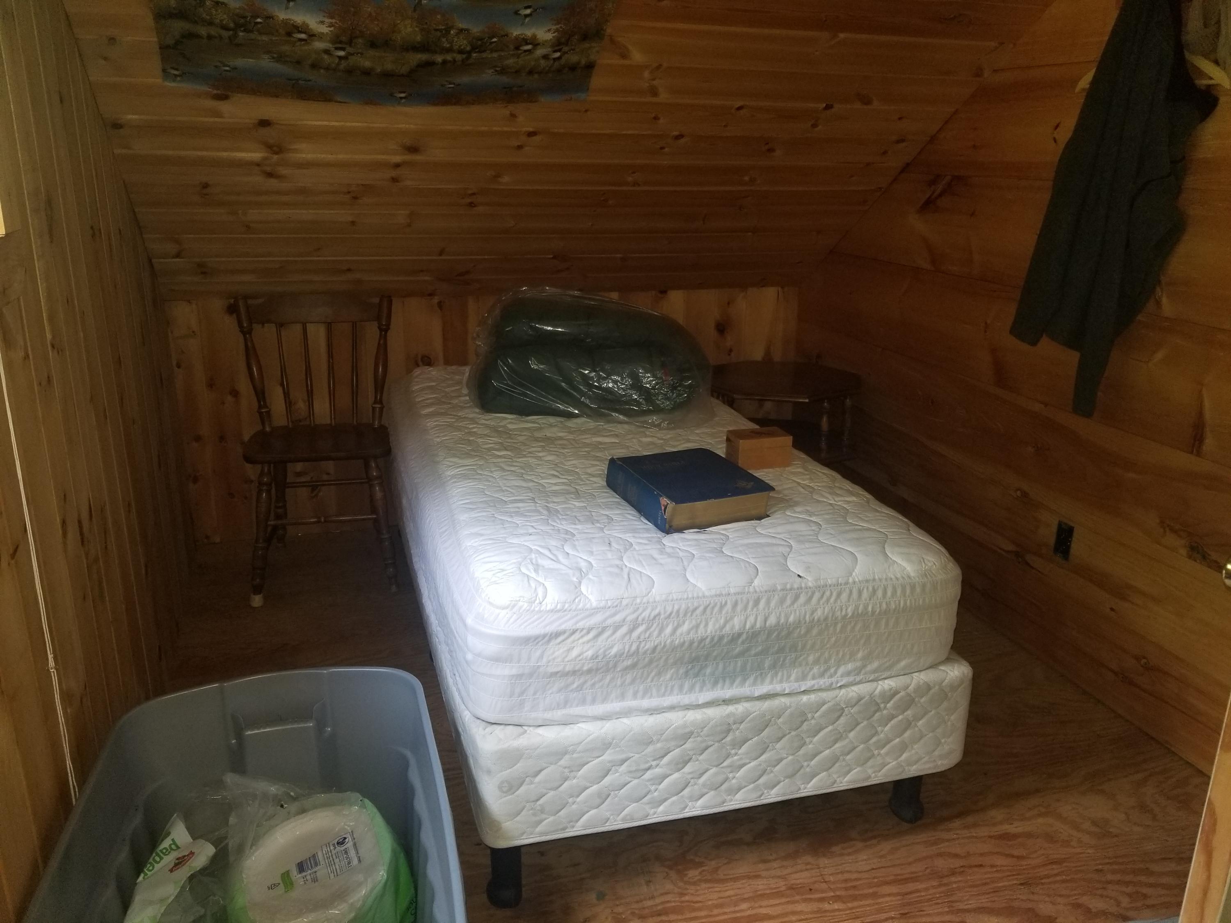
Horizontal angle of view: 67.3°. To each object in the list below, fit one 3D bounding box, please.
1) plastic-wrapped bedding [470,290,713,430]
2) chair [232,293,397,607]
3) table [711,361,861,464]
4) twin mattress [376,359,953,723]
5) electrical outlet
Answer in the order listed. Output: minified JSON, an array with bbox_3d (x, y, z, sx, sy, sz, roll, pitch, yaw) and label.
[{"bbox_3d":[-0.065,-0.344,2.821,0.740,0.330,0.480,1,18,1],"label":"plastic-wrapped bedding"},{"bbox_3d":[-0.960,-0.070,3.045,0.500,0.886,0.540,-4,18,-14],"label":"chair"},{"bbox_3d":[0.584,-0.021,3.471,0.610,0.580,0.610,5,18,12],"label":"table"},{"bbox_3d":[-0.058,0.037,2.510,0.980,0.240,1.890,-4,18,-16],"label":"twin mattress"},{"bbox_3d":[1.216,0.217,2.514,0.015,0.102,0.060,-4,18,-15],"label":"electrical outlet"}]

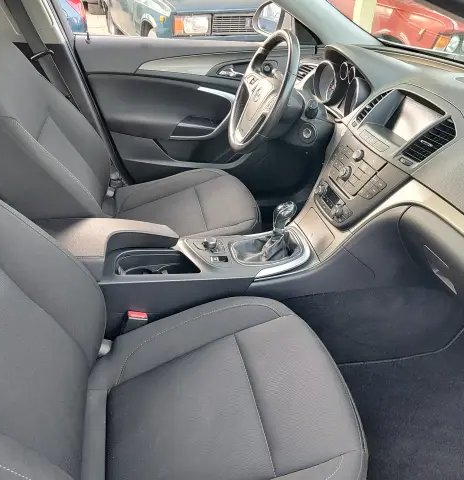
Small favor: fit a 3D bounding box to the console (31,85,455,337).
[{"bbox_3d":[-0.036,-0.051,1.022,0.920,0.630,0.335,-4,34,-11],"label":"console"}]

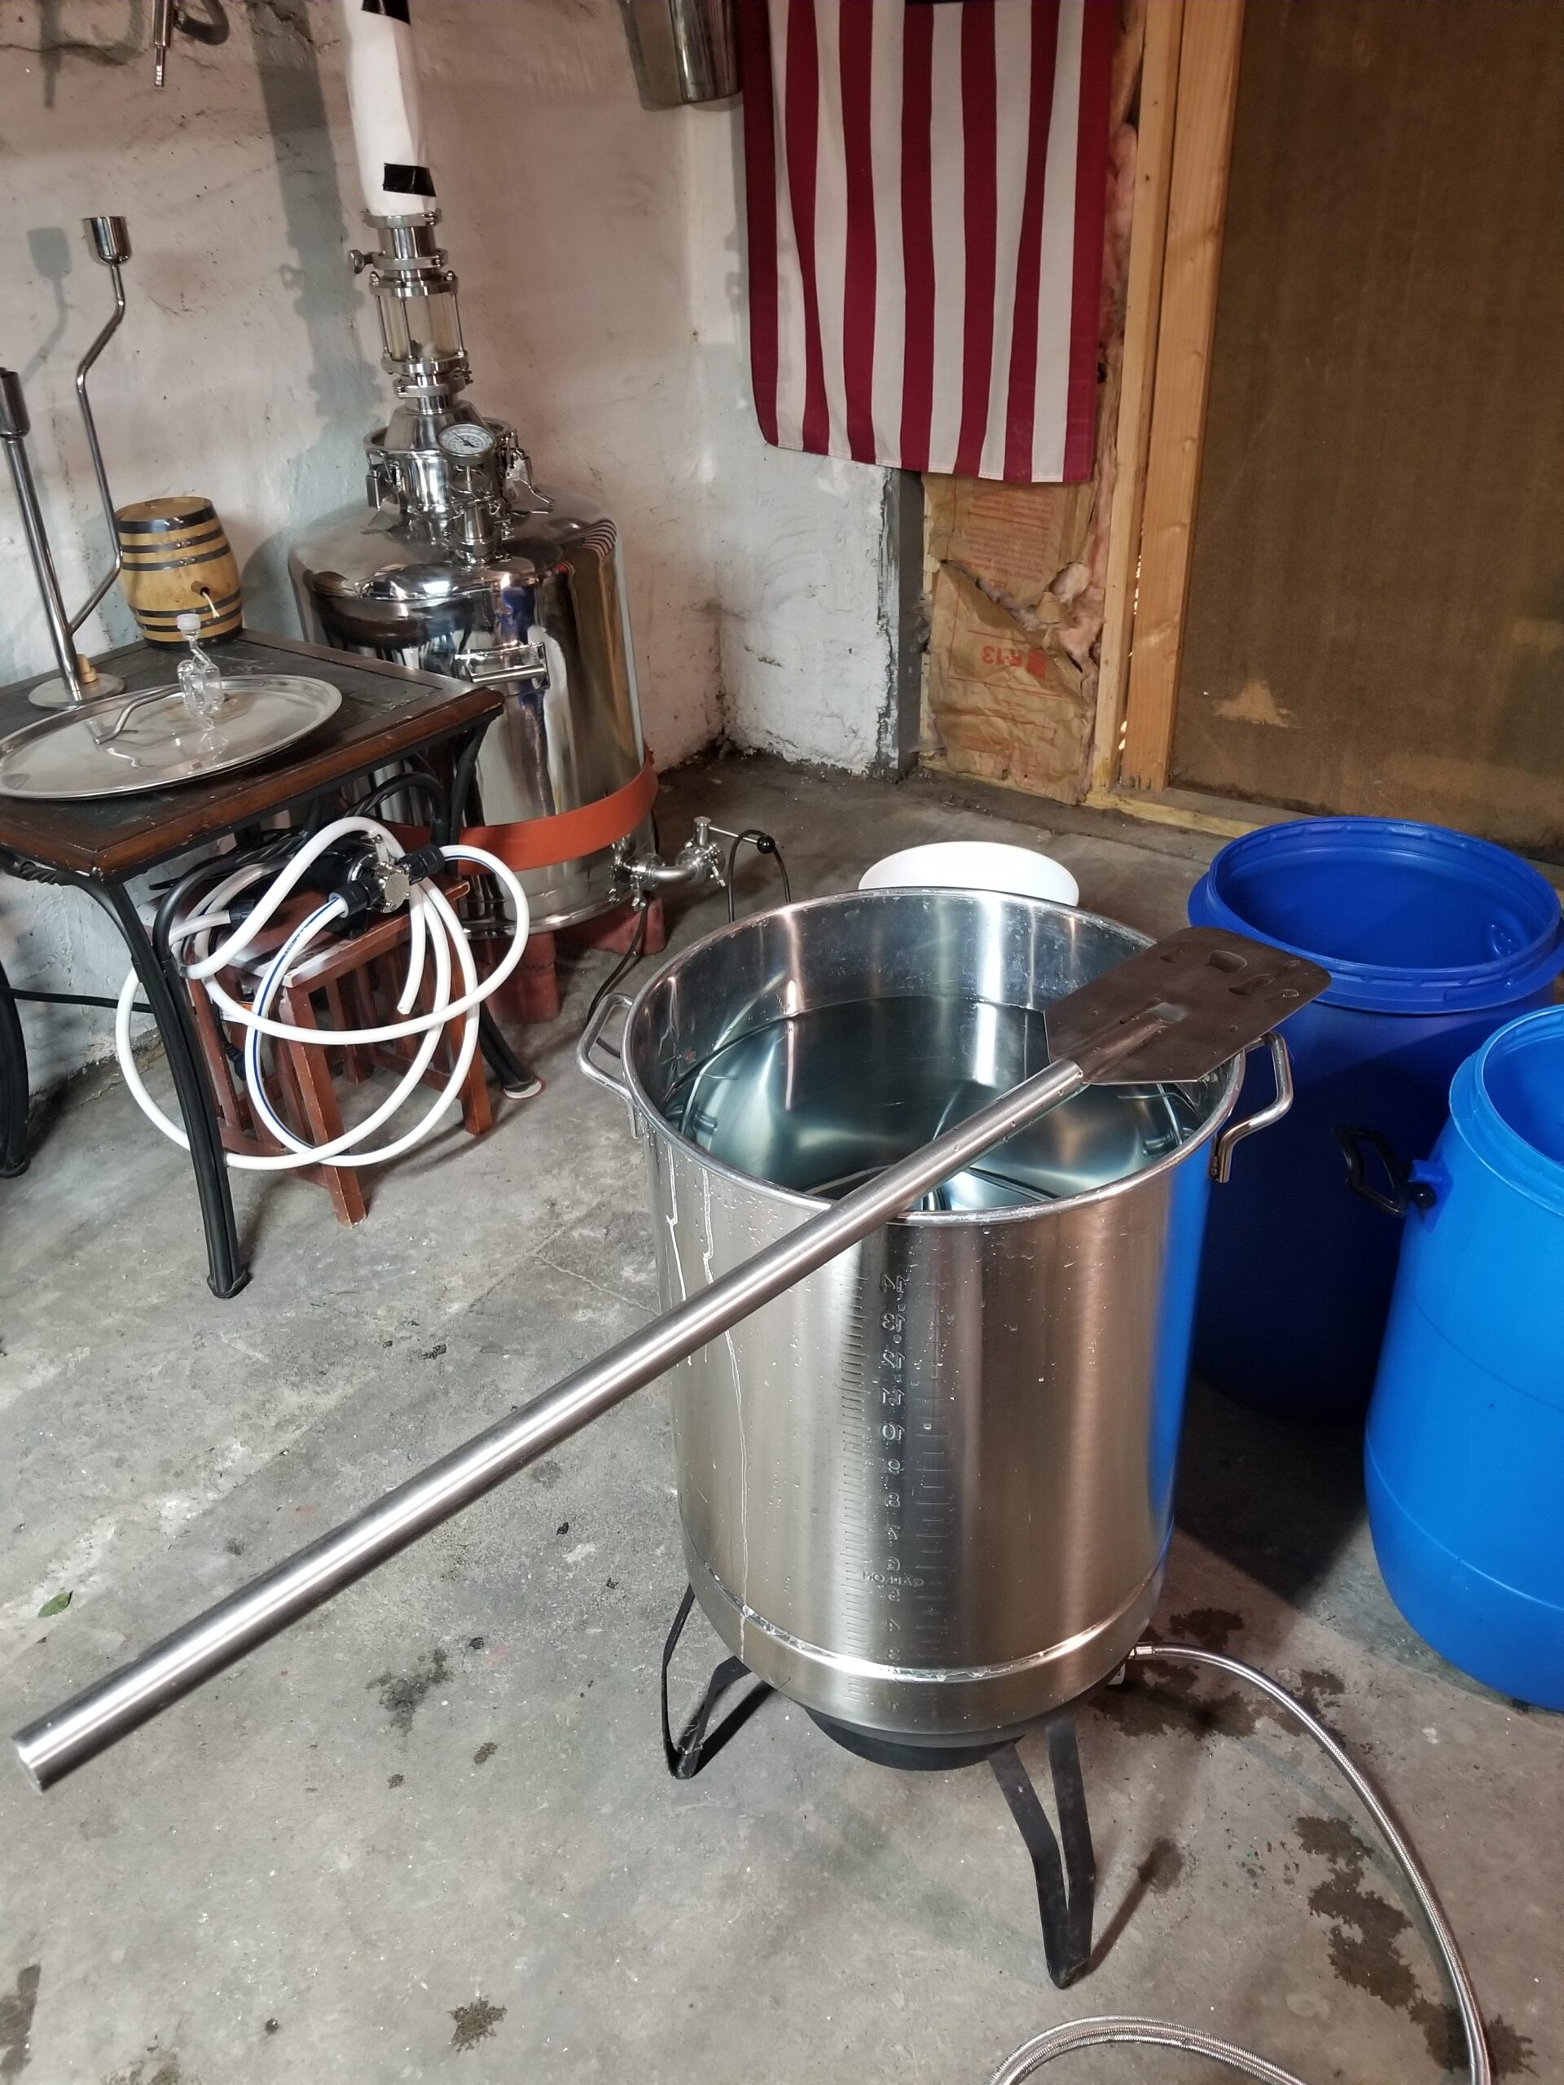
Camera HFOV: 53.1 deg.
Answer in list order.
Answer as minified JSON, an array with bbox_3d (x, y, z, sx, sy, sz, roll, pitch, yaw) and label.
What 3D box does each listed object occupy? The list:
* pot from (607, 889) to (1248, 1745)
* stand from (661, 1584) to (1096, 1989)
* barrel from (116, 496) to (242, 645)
[{"bbox_3d":[0.109,0.196,1.197,0.450,0.491,0.418,-2,33,1],"label":"pot"},{"bbox_3d":[0.112,0.554,1.400,0.420,0.330,0.405,-2,33,1],"label":"stand"},{"bbox_3d":[-0.891,-0.694,2.318,0.163,0.189,0.163,-3,33,0],"label":"barrel"}]

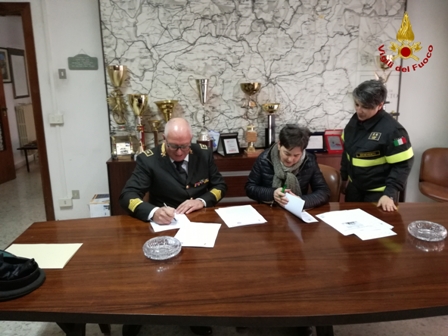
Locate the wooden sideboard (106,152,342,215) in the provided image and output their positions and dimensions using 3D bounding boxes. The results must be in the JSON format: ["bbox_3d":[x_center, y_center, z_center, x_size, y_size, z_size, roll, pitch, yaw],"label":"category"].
[{"bbox_3d":[0.298,0.294,3.277,2.500,0.870,0.460,-2,11,-4],"label":"wooden sideboard"}]

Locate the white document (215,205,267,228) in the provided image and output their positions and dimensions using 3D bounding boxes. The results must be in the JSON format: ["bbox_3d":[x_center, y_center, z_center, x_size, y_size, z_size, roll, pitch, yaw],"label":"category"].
[{"bbox_3d":[0.093,0.273,2.024,0.232,0.004,0.312,-4,13,-15],"label":"white document"}]

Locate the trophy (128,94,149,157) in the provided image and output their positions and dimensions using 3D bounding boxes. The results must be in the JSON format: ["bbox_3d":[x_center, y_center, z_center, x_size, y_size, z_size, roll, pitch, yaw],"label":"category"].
[{"bbox_3d":[-0.773,-0.380,3.236,0.180,0.590,0.180,-2,12,-6],"label":"trophy"}]

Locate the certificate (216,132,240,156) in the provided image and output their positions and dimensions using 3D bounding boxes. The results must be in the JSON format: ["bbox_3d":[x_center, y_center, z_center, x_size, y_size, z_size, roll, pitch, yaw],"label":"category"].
[{"bbox_3d":[0.045,-0.205,3.003,0.150,0.190,0.125,-5,13,-19],"label":"certificate"}]

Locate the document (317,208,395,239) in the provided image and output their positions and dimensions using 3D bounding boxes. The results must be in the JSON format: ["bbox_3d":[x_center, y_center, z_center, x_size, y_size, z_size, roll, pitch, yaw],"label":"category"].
[{"bbox_3d":[0.718,0.296,1.892,0.325,0.004,0.402,-4,13,-15],"label":"document"}]

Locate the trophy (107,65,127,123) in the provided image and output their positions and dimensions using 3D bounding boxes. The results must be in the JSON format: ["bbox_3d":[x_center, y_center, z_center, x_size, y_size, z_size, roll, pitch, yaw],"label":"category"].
[{"bbox_3d":[-0.934,-0.615,3.168,0.180,0.600,0.180,-2,12,-6],"label":"trophy"}]

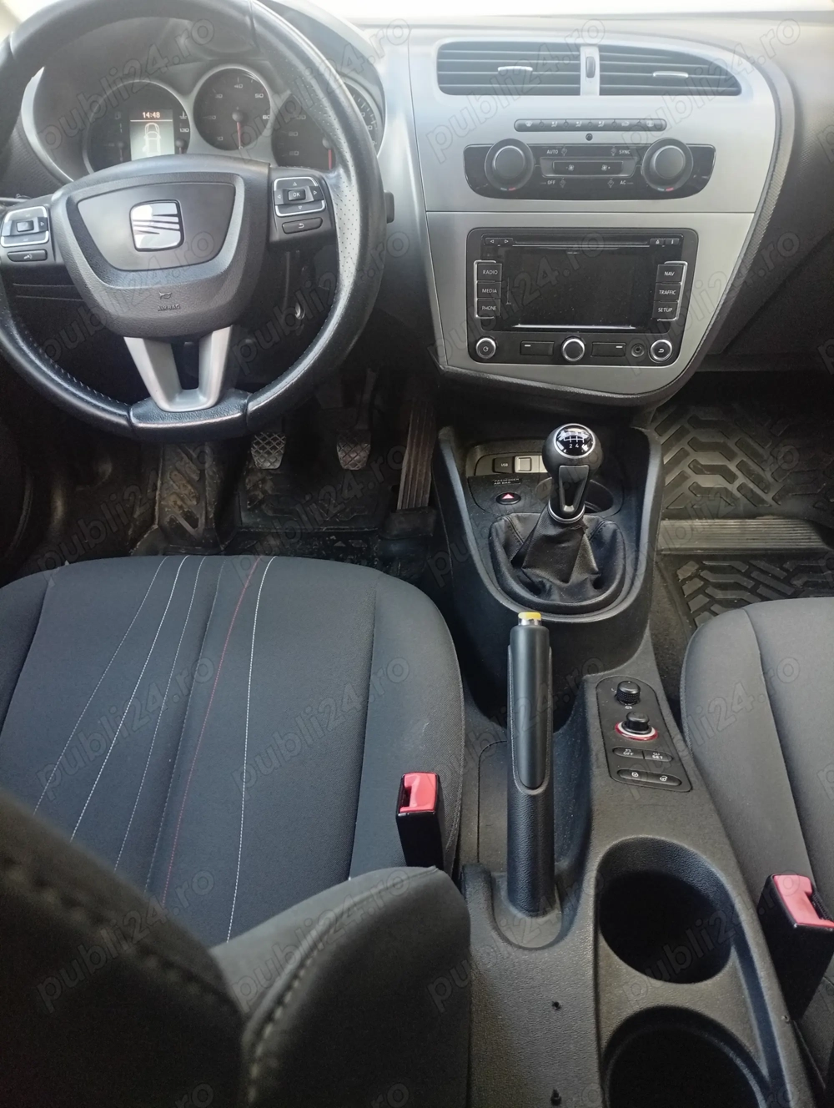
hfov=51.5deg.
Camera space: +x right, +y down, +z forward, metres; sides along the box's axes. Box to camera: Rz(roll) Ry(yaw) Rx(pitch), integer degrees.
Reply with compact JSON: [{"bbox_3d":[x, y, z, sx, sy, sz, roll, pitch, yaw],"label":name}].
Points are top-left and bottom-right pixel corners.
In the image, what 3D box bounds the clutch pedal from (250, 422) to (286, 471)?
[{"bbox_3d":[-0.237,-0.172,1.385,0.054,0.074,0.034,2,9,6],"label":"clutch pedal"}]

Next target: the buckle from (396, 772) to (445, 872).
[{"bbox_3d":[0.007,0.232,0.692,0.030,0.095,0.051,-5,22,5],"label":"buckle"}]

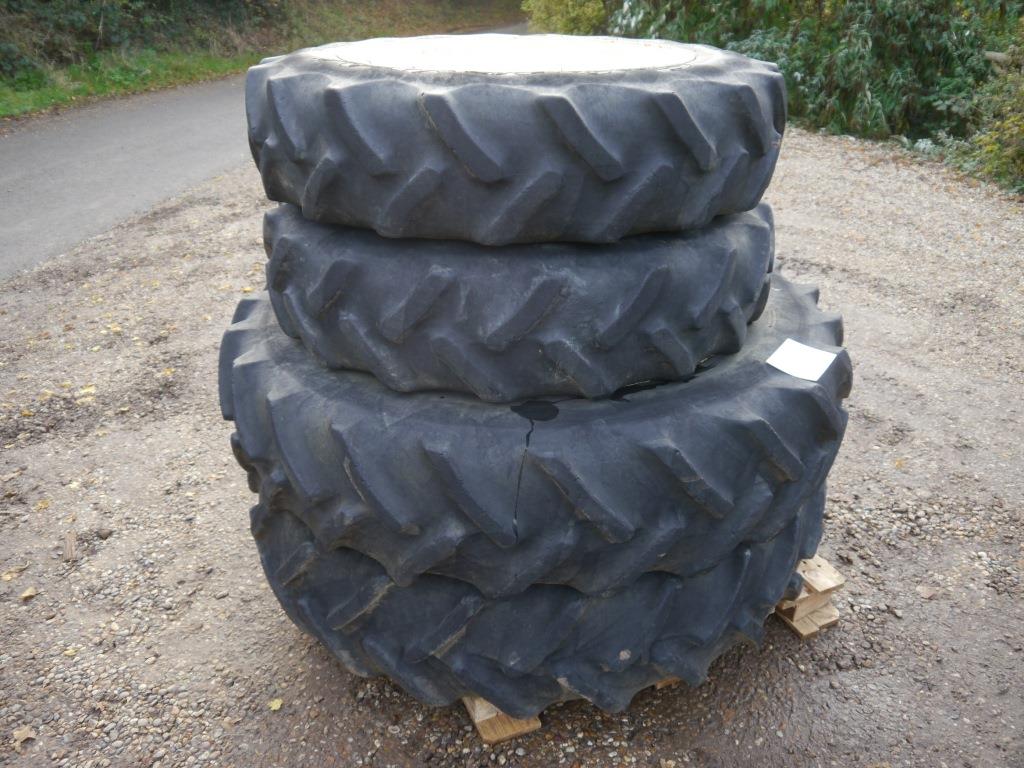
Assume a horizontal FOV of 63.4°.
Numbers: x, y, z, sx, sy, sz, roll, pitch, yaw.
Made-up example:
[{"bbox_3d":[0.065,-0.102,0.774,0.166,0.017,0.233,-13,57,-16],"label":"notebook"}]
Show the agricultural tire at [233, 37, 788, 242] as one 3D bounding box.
[{"bbox_3d":[0.012,-0.617,1.895,1.200,0.295,1.200,0,28,0],"label":"agricultural tire"}]

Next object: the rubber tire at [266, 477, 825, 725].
[{"bbox_3d":[0.070,0.215,2.365,1.560,0.345,1.560,0,28,0],"label":"rubber tire"}]

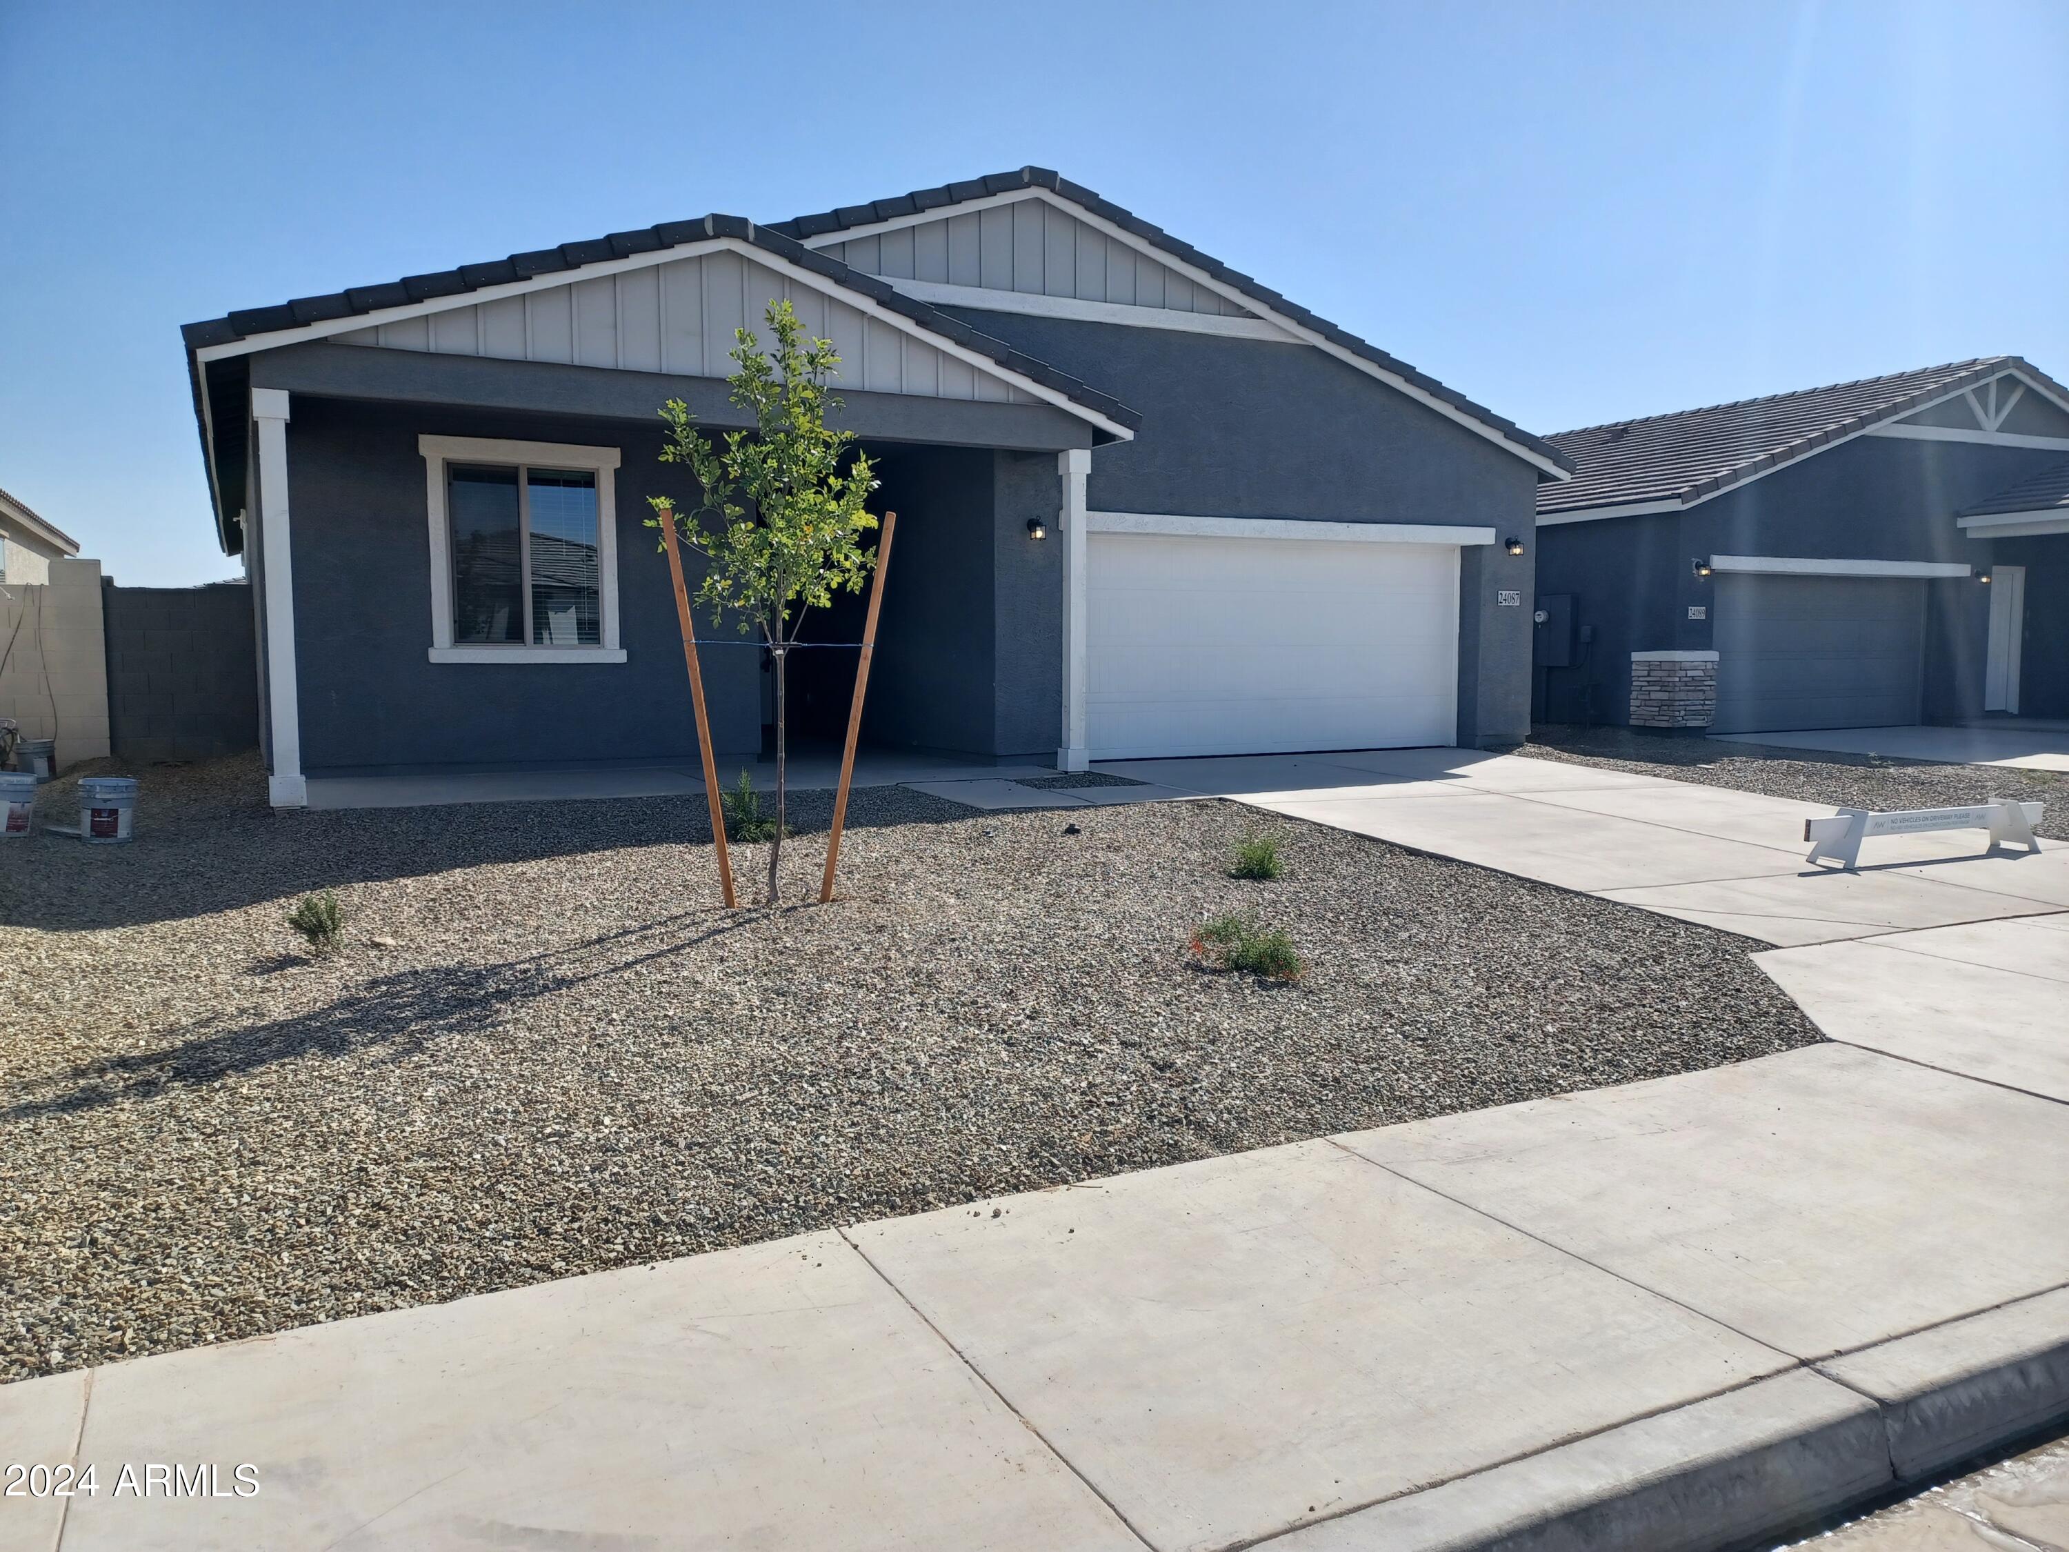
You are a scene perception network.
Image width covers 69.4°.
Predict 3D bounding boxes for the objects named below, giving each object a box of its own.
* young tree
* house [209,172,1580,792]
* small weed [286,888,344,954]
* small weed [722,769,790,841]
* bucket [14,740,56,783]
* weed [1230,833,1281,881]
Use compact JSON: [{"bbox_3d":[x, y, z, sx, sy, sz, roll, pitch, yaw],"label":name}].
[{"bbox_3d":[-1.363,-0.852,7.472,1.150,2.990,1.100,0,5,0],"label":"young tree"},{"bbox_3d":[-4.500,-3.369,21.680,12.970,5.190,21.100,-3,6,-28],"label":"house"},{"bbox_3d":[-3.087,0.623,6.408,0.235,0.270,0.220,0,5,0],"label":"small weed"},{"bbox_3d":[-1.753,0.167,9.372,0.420,0.430,0.380,0,5,0],"label":"small weed"},{"bbox_3d":[-8.825,-0.149,13.184,0.300,0.370,0.300,0,5,0],"label":"bucket"},{"bbox_3d":[1.270,0.443,8.589,0.310,0.250,0.290,0,5,0],"label":"weed"}]

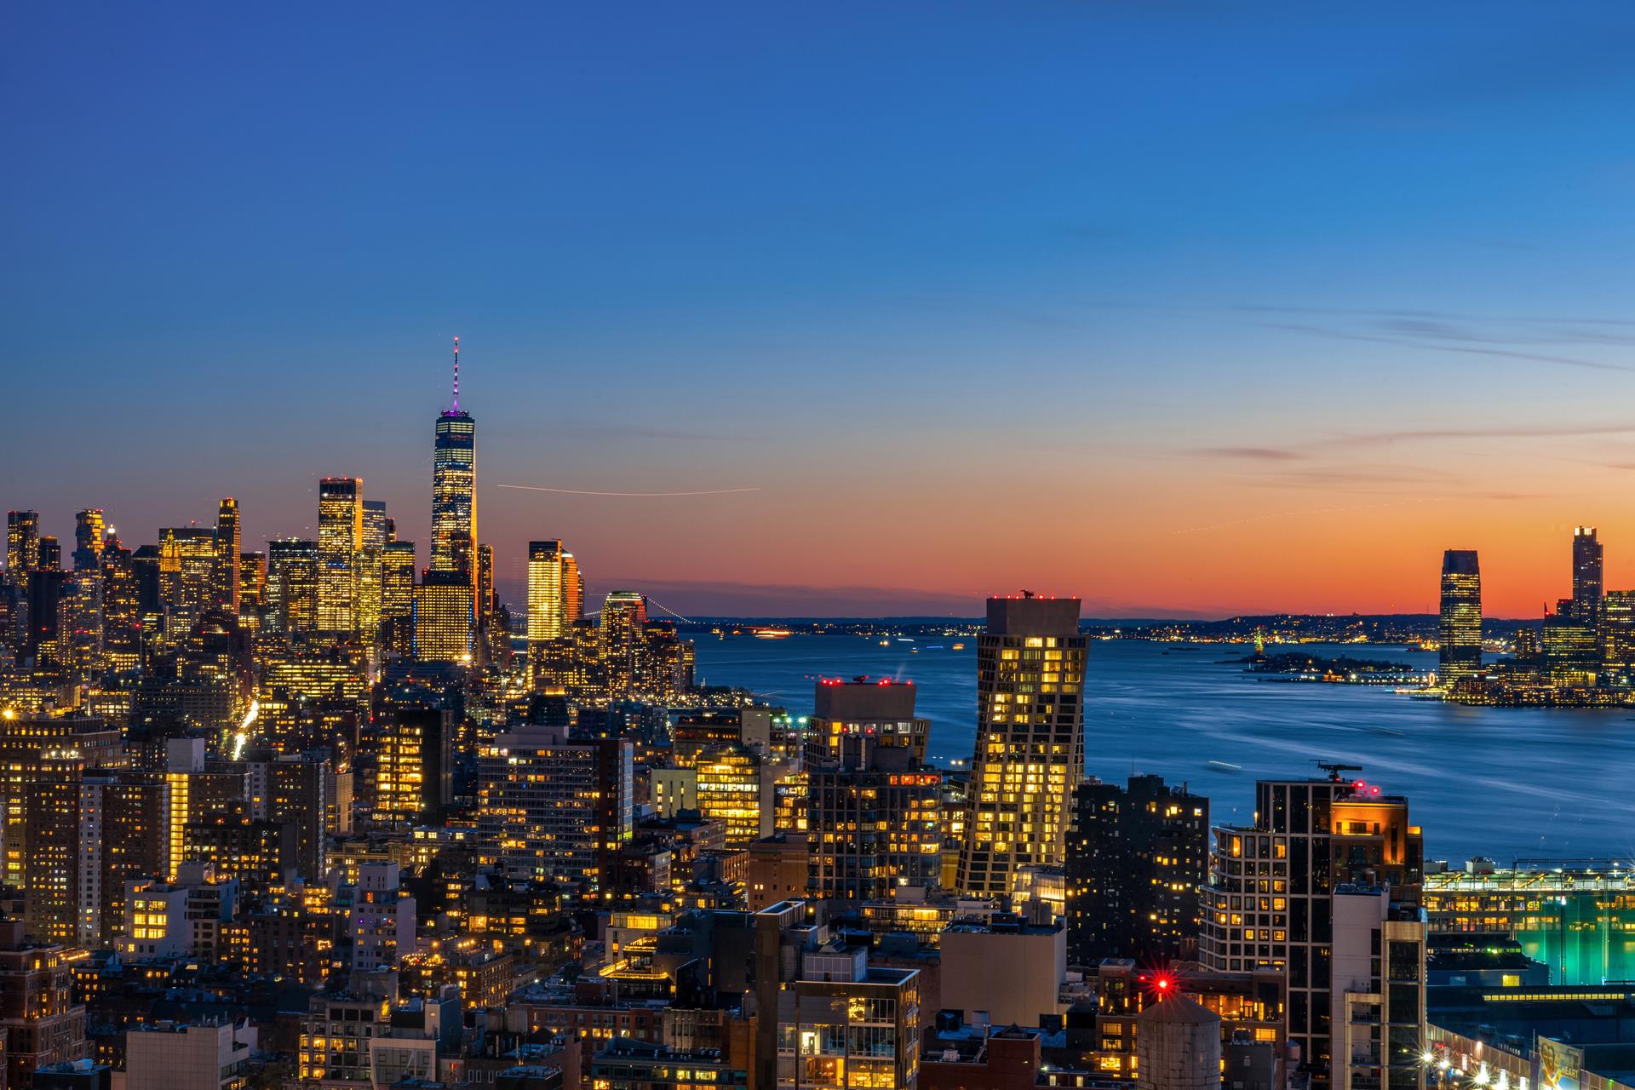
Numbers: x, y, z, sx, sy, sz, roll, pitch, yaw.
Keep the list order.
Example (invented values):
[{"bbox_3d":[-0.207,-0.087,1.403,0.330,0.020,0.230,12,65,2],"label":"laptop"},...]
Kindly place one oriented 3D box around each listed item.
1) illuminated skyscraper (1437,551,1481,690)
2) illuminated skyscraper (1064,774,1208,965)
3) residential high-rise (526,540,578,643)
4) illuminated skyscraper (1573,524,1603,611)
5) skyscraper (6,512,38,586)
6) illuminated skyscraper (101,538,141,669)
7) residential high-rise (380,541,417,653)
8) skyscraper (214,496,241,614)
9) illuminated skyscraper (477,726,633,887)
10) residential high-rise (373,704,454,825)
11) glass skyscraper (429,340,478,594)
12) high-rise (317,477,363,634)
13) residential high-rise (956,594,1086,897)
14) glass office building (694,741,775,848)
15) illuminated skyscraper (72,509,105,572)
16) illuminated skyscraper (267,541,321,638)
[{"bbox_3d":[1119.130,128.170,5059.660,58.000,238.000,58.000,0,-1,-5],"label":"illuminated skyscraper"},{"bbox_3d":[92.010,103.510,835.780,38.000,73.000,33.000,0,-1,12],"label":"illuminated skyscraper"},{"bbox_3d":[-402.930,107.920,4364.590,61.000,228.000,72.000,0,-1,-3],"label":"residential high-rise"},{"bbox_3d":[1270.900,104.520,4793.300,40.000,271.000,40.000,0,-1,0],"label":"illuminated skyscraper"},{"bbox_3d":[-1203.010,76.780,4402.980,33.000,262.000,33.000,0,-2,35],"label":"skyscraper"},{"bbox_3d":[-1084.300,98.750,4510.450,30.000,213.000,46.000,-1,-2,41],"label":"illuminated skyscraper"},{"bbox_3d":[-639.020,104.660,4432.980,49.000,227.000,58.000,0,-1,0],"label":"residential high-rise"},{"bbox_3d":[-876.210,68.790,4326.680,25.000,280.000,28.000,0,-1,11],"label":"skyscraper"},{"bbox_3d":[-101.910,111.840,1126.150,53.000,82.990,32.000,0,-1,12],"label":"illuminated skyscraper"},{"bbox_3d":[-181.190,114.600,1301.160,25.000,83.830,36.000,0,-1,12],"label":"residential high-rise"},{"bbox_3d":[-560.320,-50.290,4497.210,62.000,541.000,62.000,0,-1,10],"label":"glass skyscraper"},{"bbox_3d":[-767.750,57.010,4677.220,62.000,329.000,52.000,0,-1,10],"label":"high-rise"},{"bbox_3d":[70.250,81.400,995.930,42.000,124.000,38.000,0,-1,12],"label":"residential high-rise"},{"bbox_3d":[-37.920,122.410,1317.130,30.000,64.000,28.000,0,-1,11],"label":"glass office building"},{"bbox_3d":[-958.450,75.960,3826.050,30.000,250.000,33.000,0,-1,11],"label":"illuminated skyscraper"},{"bbox_3d":[-862.380,107.790,4791.840,73.000,227.000,48.000,0,-1,10],"label":"illuminated skyscraper"}]

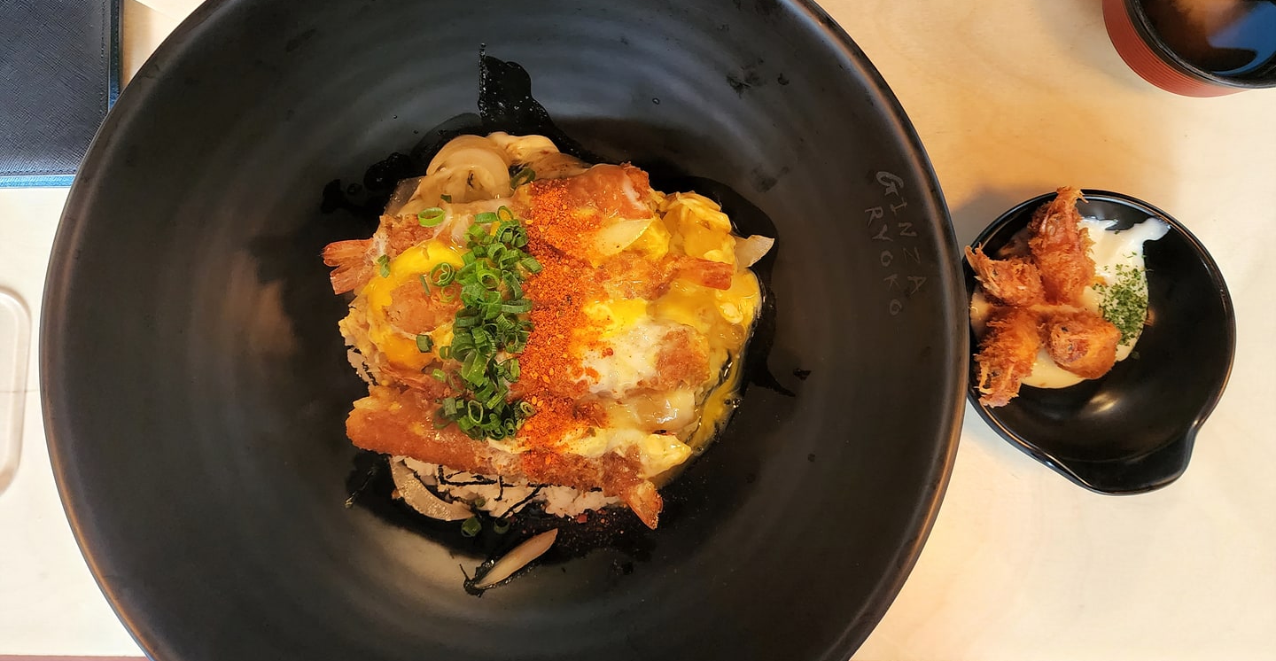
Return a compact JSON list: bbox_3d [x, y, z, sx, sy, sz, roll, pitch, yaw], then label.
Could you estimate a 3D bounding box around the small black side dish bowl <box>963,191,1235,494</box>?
[{"bbox_3d":[0.199,0.007,0.392,0.121,0.048,0.134,-14,88,-1],"label":"small black side dish bowl"}]

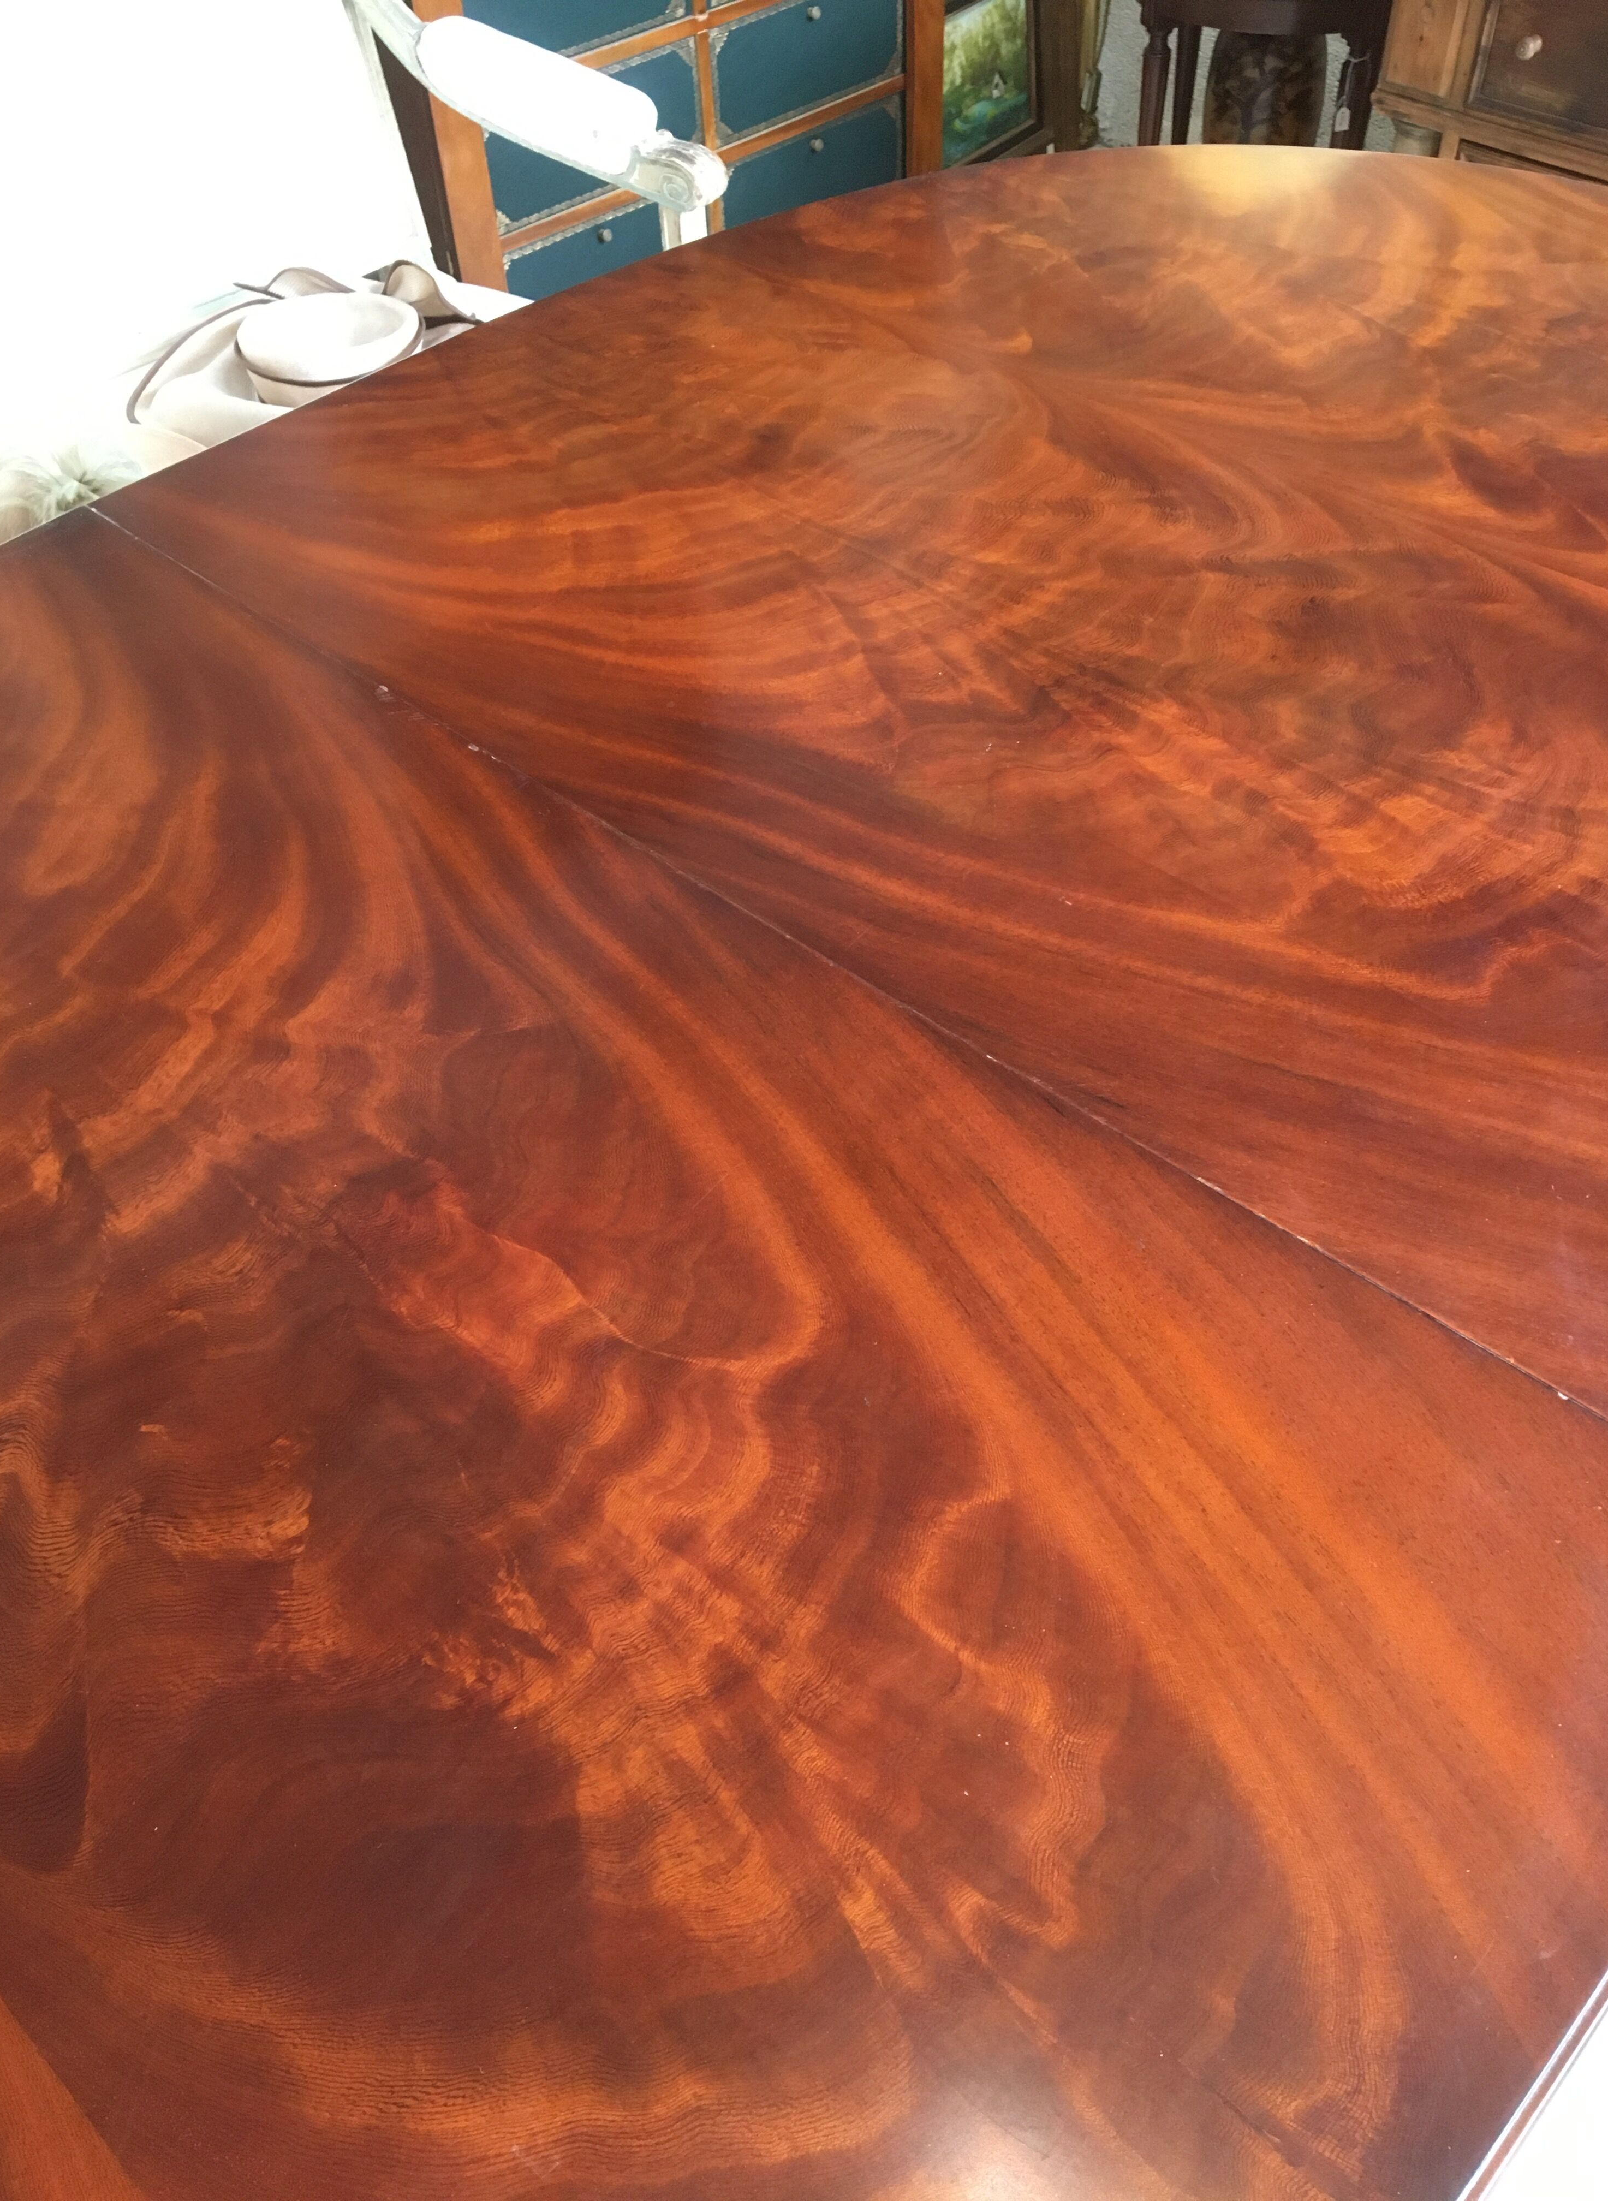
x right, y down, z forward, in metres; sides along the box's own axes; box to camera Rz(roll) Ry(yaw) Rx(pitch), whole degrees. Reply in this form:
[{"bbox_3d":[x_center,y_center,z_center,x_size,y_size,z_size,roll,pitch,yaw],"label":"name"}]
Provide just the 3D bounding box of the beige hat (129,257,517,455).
[{"bbox_3d":[-0.463,-0.705,1.823,0.400,0.130,0.370,9,51,10],"label":"beige hat"}]

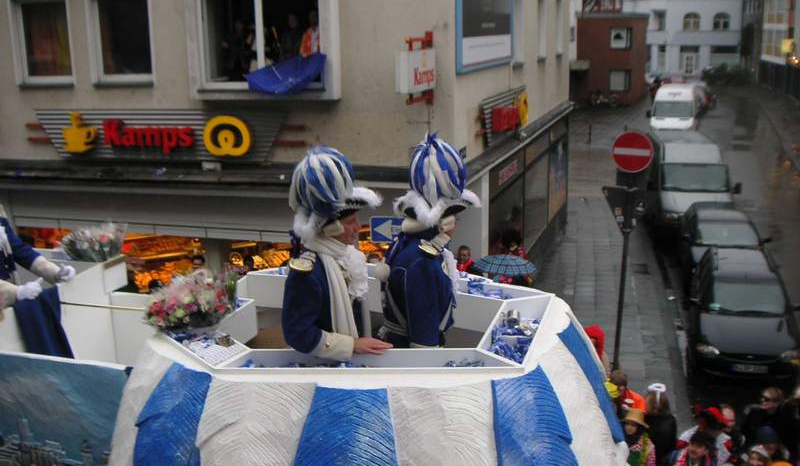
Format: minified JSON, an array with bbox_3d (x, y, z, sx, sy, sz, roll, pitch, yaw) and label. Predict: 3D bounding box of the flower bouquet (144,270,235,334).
[{"bbox_3d":[-1.072,0.350,4.450,0.420,0.260,0.310,-1,12,0],"label":"flower bouquet"}]

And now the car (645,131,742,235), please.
[{"bbox_3d":[8.235,-1.422,24.918,2.000,2.480,5.300,2,12,14],"label":"car"}]

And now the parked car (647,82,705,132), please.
[{"bbox_3d":[13.454,-5.758,42.951,2.000,2.500,5.300,3,13,21],"label":"parked car"}]

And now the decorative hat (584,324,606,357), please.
[{"bbox_3d":[2.237,1.242,10.100,0.260,0.320,0.260,6,14,29],"label":"decorative hat"}]

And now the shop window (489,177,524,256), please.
[{"bbox_3d":[1.877,0.006,15.123,0.100,1.660,3.682,2,12,16],"label":"shop window"}]

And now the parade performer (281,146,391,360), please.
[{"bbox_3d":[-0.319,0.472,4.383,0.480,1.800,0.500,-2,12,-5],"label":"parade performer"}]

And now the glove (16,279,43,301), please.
[{"bbox_3d":[-1.941,0.301,4.600,0.120,0.100,0.090,3,14,18],"label":"glove"}]

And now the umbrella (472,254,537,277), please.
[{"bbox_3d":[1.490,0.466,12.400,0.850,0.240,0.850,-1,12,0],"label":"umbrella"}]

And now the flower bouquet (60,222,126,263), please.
[{"bbox_3d":[-1.815,0.056,5.200,0.360,0.210,0.300,-1,12,0],"label":"flower bouquet"}]

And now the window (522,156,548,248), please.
[{"bbox_3d":[3.058,-0.720,19.710,0.150,1.776,3.106,3,14,18],"label":"window"}]

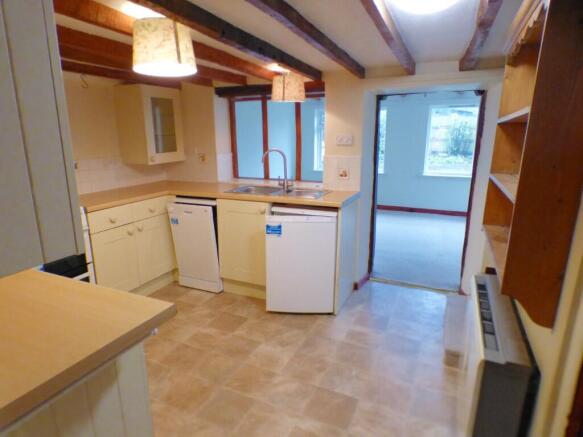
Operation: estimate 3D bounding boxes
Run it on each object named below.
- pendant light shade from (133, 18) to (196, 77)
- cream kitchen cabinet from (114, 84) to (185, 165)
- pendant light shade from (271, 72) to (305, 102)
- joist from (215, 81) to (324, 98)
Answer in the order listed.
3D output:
[{"bbox_3d":[-0.612,-0.815,1.623,0.295,0.197,0.295,0,14,0],"label":"pendant light shade"},{"bbox_3d":[-1.448,-0.958,3.523,0.353,0.746,0.517,6,15,23],"label":"cream kitchen cabinet"},{"bbox_3d":[-0.022,-1.123,2.913,0.295,0.197,0.295,0,14,0],"label":"pendant light shade"},{"bbox_3d":[-0.217,-1.282,3.381,1.214,0.091,0.139,6,15,23],"label":"joist"}]

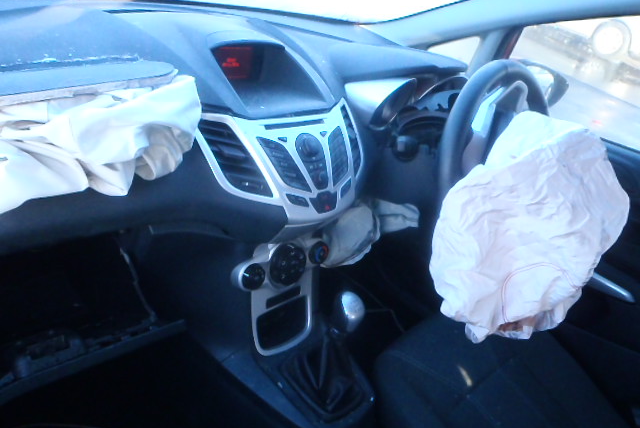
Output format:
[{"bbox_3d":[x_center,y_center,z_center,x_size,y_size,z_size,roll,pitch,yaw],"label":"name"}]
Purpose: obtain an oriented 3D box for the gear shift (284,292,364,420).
[{"bbox_3d":[0.022,0.200,0.814,0.104,0.209,0.125,-16,41,-42],"label":"gear shift"}]

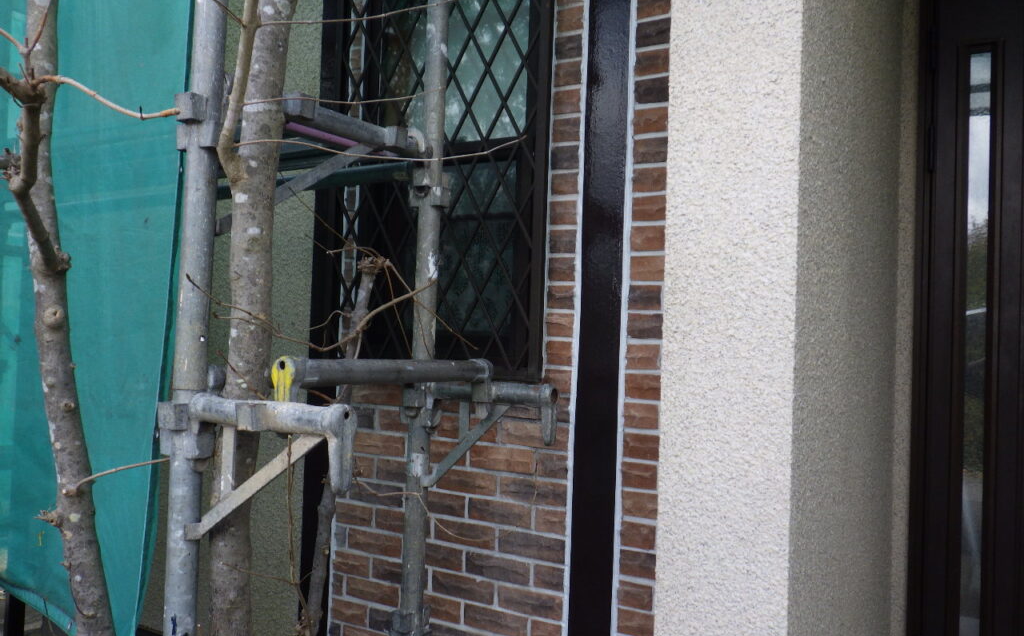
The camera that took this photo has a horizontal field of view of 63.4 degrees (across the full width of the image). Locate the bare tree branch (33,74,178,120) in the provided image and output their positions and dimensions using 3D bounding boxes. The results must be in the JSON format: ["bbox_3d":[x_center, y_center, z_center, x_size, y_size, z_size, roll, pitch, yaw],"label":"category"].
[{"bbox_3d":[-0.568,-0.310,1.160,0.195,0.048,0.050,3,-2,-12],"label":"bare tree branch"}]

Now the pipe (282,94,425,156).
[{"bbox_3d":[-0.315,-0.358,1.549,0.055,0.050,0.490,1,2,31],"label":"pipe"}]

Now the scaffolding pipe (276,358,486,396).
[{"bbox_3d":[-0.193,0.099,1.442,0.045,0.060,0.535,1,-2,31],"label":"scaffolding pipe"}]

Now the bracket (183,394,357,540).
[{"bbox_3d":[-0.348,0.227,1.180,0.325,0.225,0.058,1,-3,31],"label":"bracket"}]

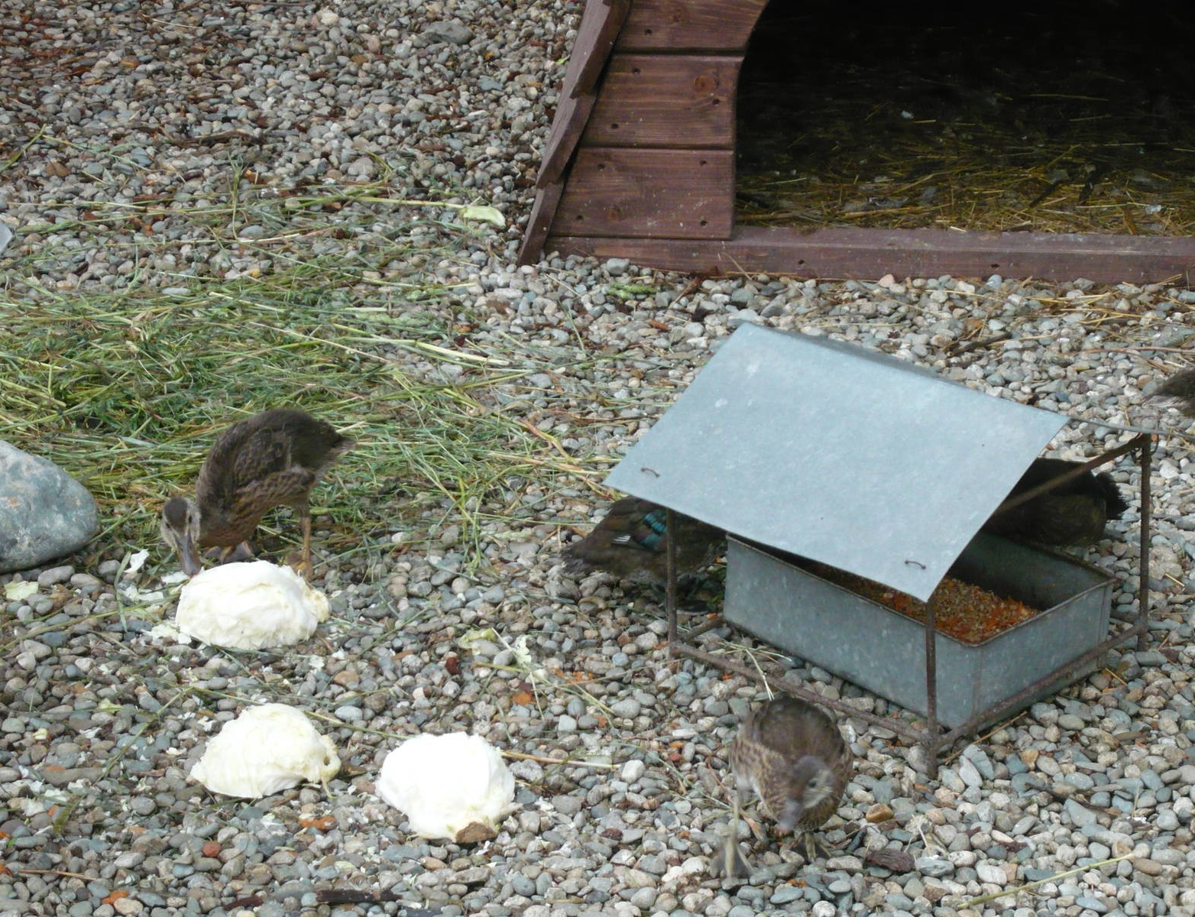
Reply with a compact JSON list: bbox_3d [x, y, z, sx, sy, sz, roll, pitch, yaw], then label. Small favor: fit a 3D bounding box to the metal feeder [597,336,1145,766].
[{"bbox_3d":[0.306,0.060,3.538,0.408,0.322,0.435,19,31,40],"label":"metal feeder"}]

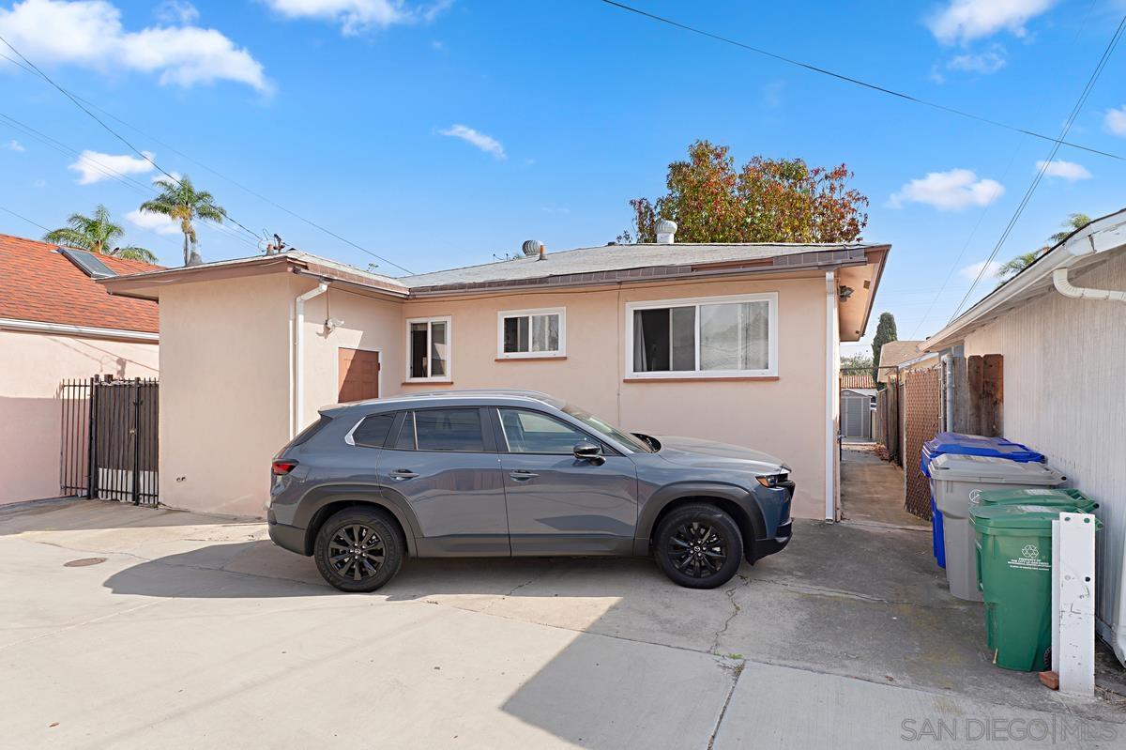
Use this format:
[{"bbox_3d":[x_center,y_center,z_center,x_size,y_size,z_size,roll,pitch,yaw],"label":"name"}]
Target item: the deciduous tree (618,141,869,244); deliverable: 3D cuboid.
[{"bbox_3d":[6.386,-2.937,21.000,8.900,10.600,8.200,-1,-1,25],"label":"deciduous tree"}]

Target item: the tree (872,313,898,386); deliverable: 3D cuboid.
[{"bbox_3d":[20.561,-0.619,38.000,1.750,7.200,1.750,-1,-1,25],"label":"tree"}]

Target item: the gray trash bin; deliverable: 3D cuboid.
[{"bbox_3d":[3.380,1.217,4.720,0.840,1.110,0.670,-1,-1,26],"label":"gray trash bin"}]

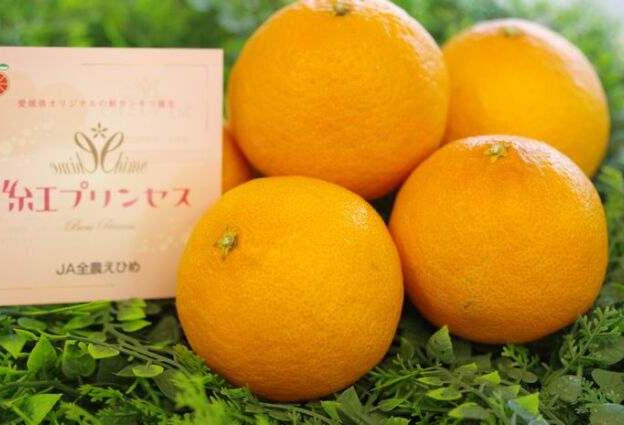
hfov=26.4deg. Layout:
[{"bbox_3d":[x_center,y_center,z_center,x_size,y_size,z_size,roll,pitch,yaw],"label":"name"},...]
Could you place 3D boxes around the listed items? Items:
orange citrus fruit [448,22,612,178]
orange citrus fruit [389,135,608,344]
[{"bbox_3d":[0.083,-0.040,0.555,0.081,0.076,0.081,-5,31,0],"label":"orange citrus fruit"},{"bbox_3d":[0.068,0.010,0.486,0.080,0.074,0.080,0,30,0],"label":"orange citrus fruit"}]

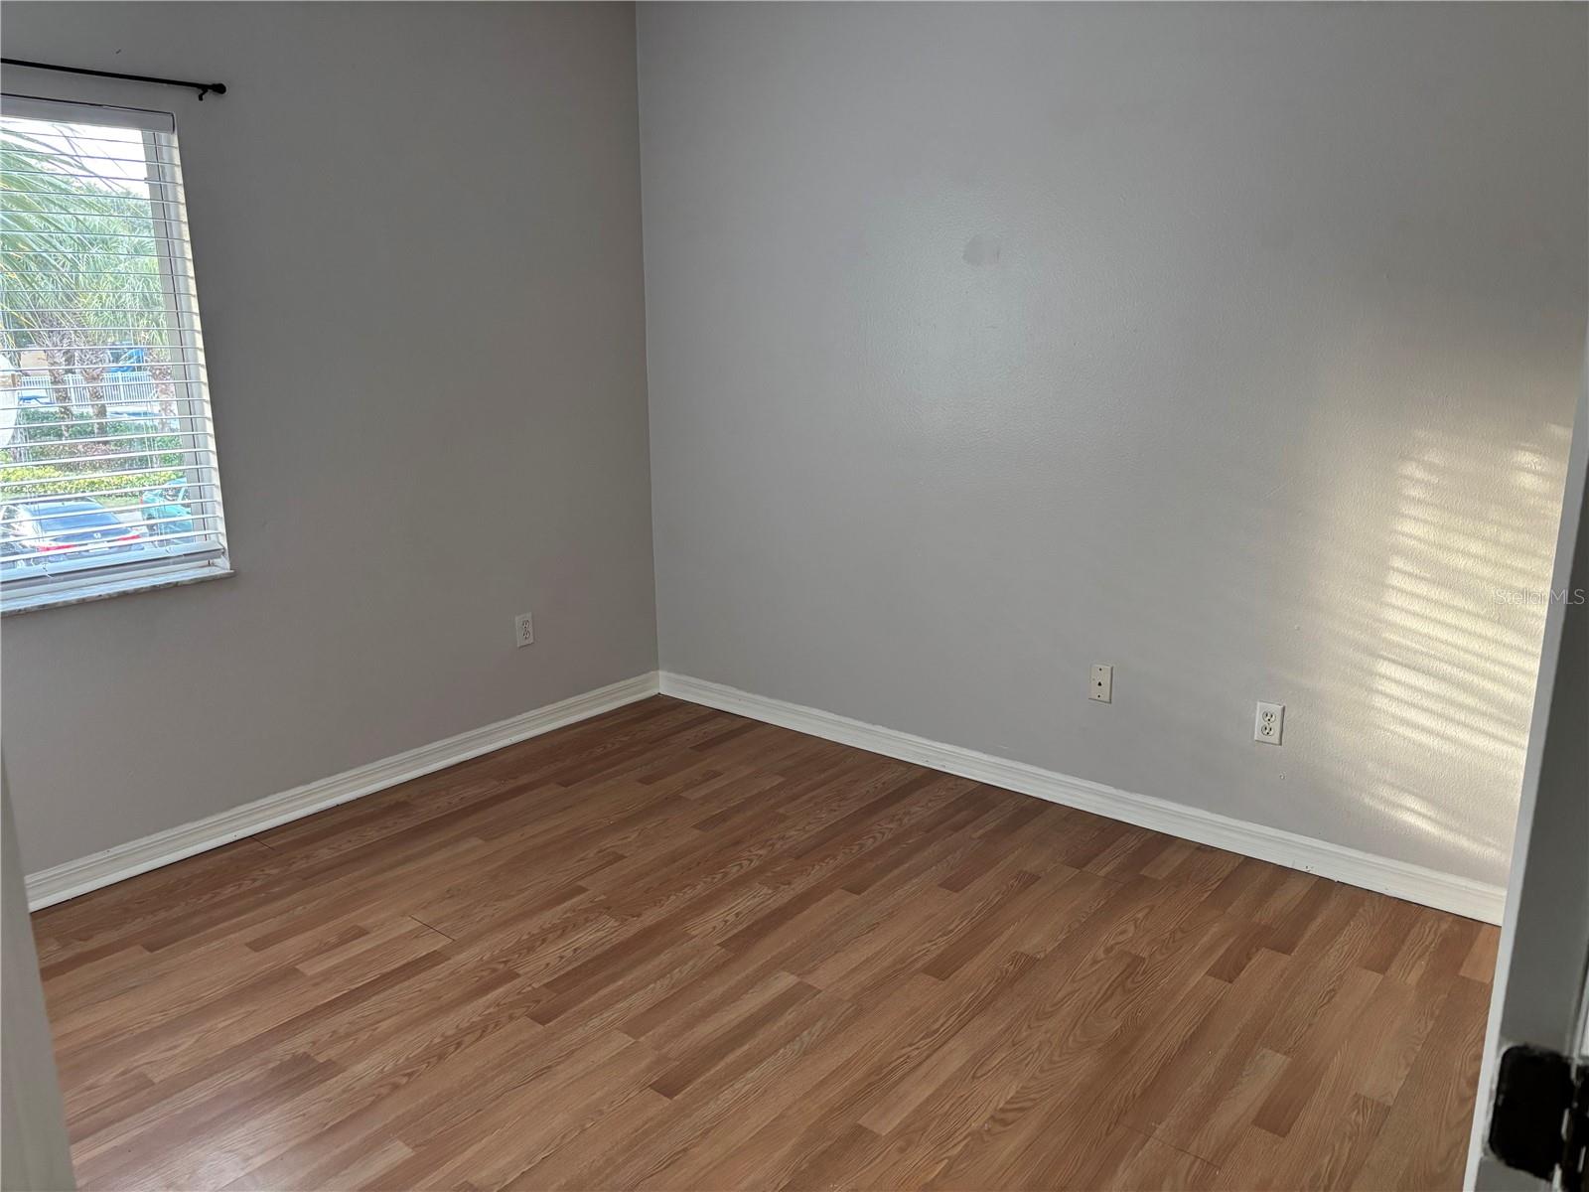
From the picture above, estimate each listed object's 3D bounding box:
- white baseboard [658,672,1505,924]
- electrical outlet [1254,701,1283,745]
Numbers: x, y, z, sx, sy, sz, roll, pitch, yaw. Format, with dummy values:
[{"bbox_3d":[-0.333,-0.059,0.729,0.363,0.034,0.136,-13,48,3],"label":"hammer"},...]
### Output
[{"bbox_3d":[0.636,0.565,3.911,3.060,0.099,0.015,11,18,38],"label":"white baseboard"},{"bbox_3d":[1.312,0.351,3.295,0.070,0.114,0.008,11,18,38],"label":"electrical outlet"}]

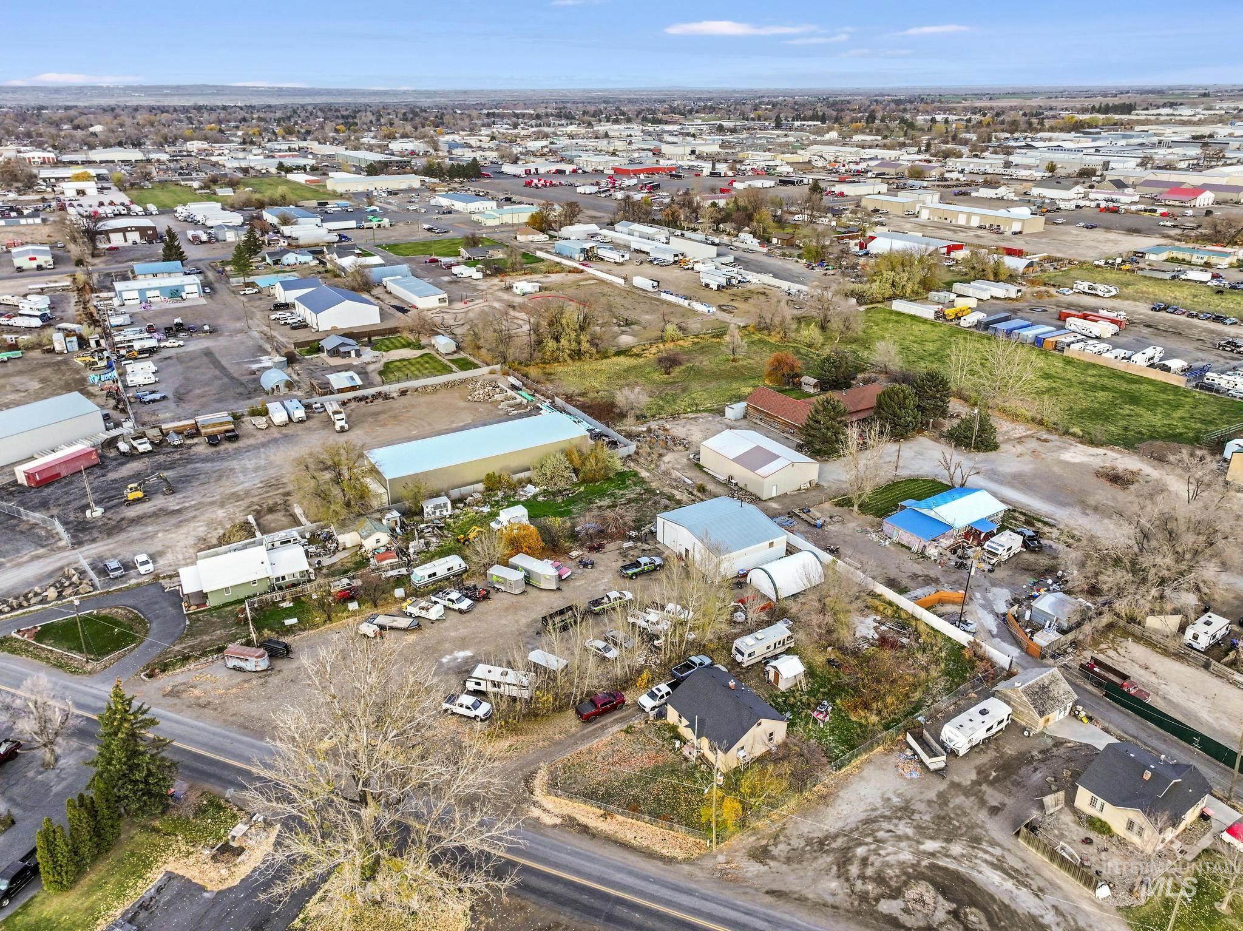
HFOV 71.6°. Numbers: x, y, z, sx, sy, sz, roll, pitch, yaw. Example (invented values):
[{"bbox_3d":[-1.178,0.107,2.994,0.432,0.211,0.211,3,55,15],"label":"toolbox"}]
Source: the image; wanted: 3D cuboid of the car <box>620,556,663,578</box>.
[{"bbox_3d":[3.110,14.630,124.400,6.100,1.920,2.020,-13,27,-26],"label":"car"}]

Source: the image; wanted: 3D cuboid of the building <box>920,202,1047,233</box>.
[{"bbox_3d":[184.900,-127.967,444.165,16.800,7.200,62.000,-15,28,-30],"label":"building"}]

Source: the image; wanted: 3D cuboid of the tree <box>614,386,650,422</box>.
[{"bbox_3d":[2.243,-13.189,179.452,7.300,7.000,7.000,0,24,0],"label":"tree"}]

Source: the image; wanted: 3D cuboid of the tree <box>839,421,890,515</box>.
[{"bbox_3d":[39.940,0.450,139.490,8.000,15.700,7.800,6,24,13],"label":"tree"}]

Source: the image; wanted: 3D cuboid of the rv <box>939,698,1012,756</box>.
[{"bbox_3d":[37.535,27.825,91.327,8.800,2.900,2.500,-15,28,-31],"label":"rv"}]

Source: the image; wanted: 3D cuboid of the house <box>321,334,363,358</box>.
[{"bbox_3d":[-74.900,-31.835,230.231,8.400,4.200,10.300,-14,28,-29],"label":"house"}]

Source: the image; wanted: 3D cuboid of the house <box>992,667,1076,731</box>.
[{"bbox_3d":[46.510,25.650,96.790,6.700,4.300,6.150,-14,27,-29],"label":"house"}]

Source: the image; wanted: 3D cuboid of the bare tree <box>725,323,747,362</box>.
[{"bbox_3d":[28.842,-30.953,216.722,5.200,9.500,5.200,0,24,0],"label":"bare tree"}]

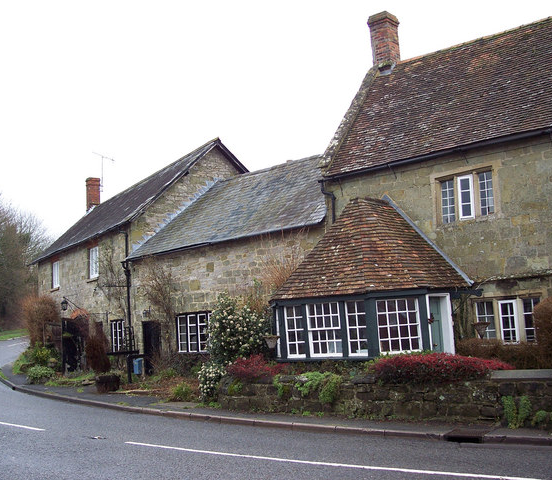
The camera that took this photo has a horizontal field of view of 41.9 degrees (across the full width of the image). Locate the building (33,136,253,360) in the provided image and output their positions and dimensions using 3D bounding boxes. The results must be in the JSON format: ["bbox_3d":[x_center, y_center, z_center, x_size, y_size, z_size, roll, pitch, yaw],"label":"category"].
[{"bbox_3d":[-5.254,1.082,32.066,7.835,9.237,12.922,2,-9,-32],"label":"building"}]

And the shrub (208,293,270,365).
[{"bbox_3d":[-0.858,2.312,17.051,1.450,1.850,1.400,-10,-10,42],"label":"shrub"}]

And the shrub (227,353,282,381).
[{"bbox_3d":[-0.429,2.687,15.080,1.200,0.600,0.900,-10,-10,42],"label":"shrub"}]

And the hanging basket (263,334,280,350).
[{"bbox_3d":[-0.100,2.280,16.040,0.390,0.350,0.390,-3,-8,0],"label":"hanging basket"}]

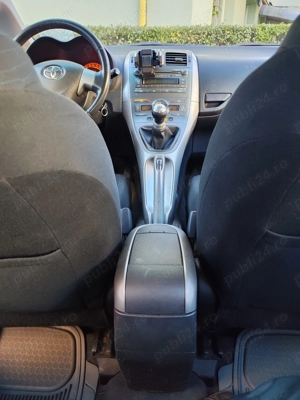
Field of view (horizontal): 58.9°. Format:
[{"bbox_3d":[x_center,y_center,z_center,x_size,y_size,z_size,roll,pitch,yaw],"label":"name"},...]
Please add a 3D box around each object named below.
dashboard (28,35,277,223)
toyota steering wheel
[{"bbox_3d":[0.048,-0.354,1.062,1.330,0.550,0.780,1,30,2],"label":"dashboard"},{"bbox_3d":[-0.318,-0.423,0.924,0.370,0.370,0.115,1,3,2],"label":"toyota steering wheel"}]

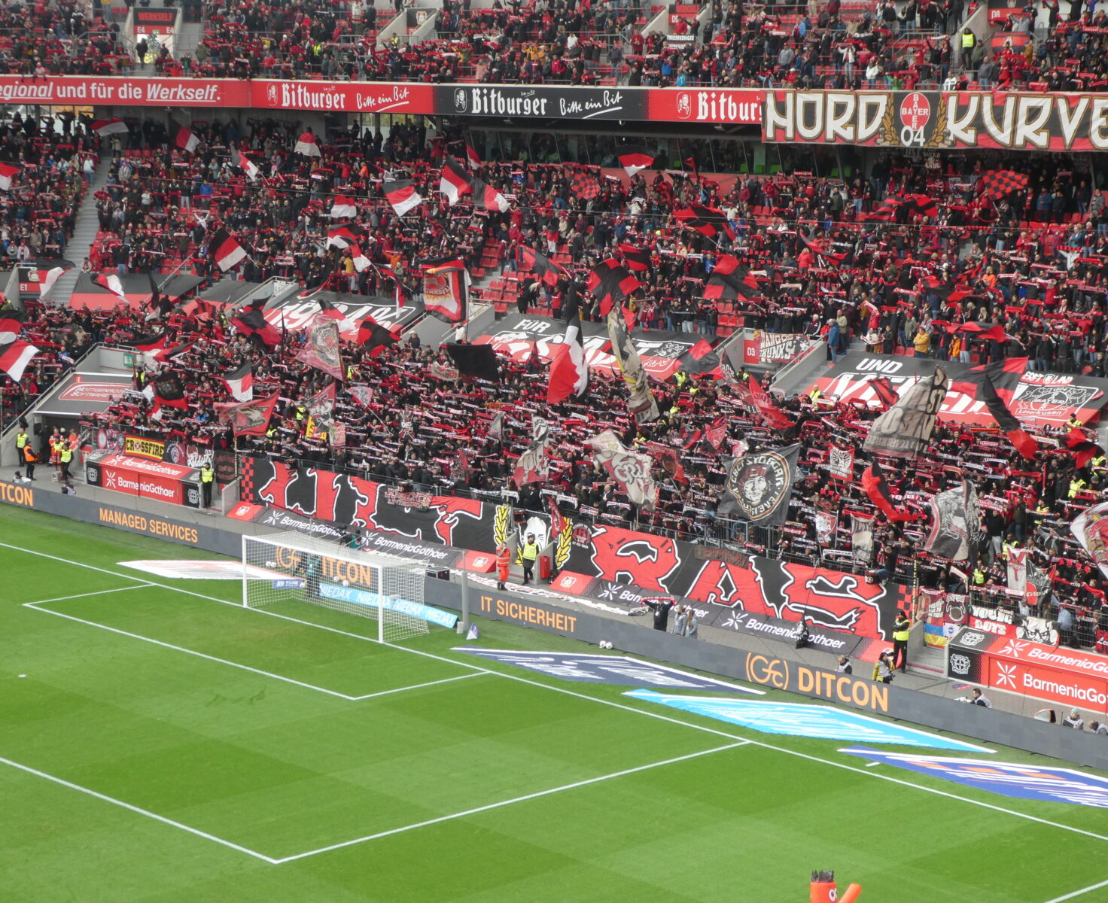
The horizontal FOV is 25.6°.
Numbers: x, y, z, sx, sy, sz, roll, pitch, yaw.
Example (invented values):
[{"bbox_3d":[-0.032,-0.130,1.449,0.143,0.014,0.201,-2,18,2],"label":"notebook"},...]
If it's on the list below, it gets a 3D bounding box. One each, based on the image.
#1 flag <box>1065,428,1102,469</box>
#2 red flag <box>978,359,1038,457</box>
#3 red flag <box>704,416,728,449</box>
[{"bbox_3d":[17.331,-0.108,79.748,1.294,1.386,0.500,4,9,22],"label":"flag"},{"bbox_3d":[15.006,-1.384,80.501,1.950,3.200,0.600,2,8,11],"label":"red flag"},{"bbox_3d":[5.886,-0.684,88.571,0.900,1.200,0.250,1,8,4],"label":"red flag"}]

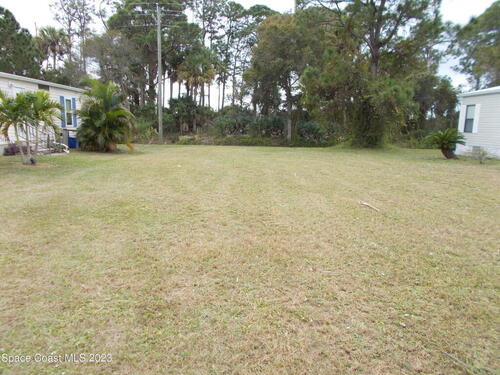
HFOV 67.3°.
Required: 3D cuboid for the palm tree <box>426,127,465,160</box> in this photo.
[{"bbox_3d":[9.444,-2.137,18.300,1.710,1.452,1.659,1,9,0],"label":"palm tree"}]

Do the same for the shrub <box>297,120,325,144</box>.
[{"bbox_3d":[4.578,-4.098,28.500,2.083,1.929,2.021,1,9,0],"label":"shrub"}]

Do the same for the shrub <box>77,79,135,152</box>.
[{"bbox_3d":[-7.443,-3.652,19.500,2.765,3.655,2.682,1,9,0],"label":"shrub"}]

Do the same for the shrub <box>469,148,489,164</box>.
[{"bbox_3d":[9.846,-1.337,16.200,0.729,0.671,0.707,1,9,0],"label":"shrub"}]

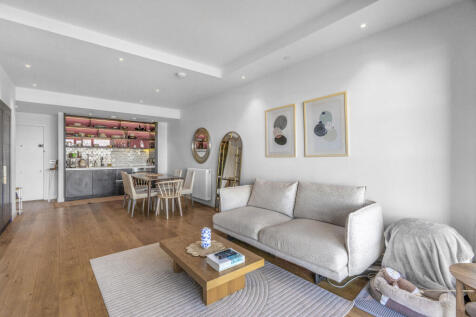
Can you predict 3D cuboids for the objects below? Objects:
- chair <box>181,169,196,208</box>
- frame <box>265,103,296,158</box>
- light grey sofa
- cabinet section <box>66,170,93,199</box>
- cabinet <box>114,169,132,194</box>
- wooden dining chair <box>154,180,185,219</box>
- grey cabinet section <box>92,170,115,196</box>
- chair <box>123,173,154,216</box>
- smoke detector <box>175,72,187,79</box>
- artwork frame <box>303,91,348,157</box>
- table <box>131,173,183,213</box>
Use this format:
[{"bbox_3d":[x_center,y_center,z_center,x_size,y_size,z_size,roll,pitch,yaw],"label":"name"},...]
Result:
[{"bbox_3d":[-1.333,0.721,5.021,0.550,0.890,0.460,-1,1,-39],"label":"chair"},{"bbox_3d":[0.692,-0.415,3.460,0.030,0.825,0.625,-1,1,-39],"label":"frame"},{"bbox_3d":[0.622,0.756,2.720,0.940,0.870,1.880,-1,1,-41],"label":"light grey sofa"},{"bbox_3d":[-4.634,0.713,6.177,0.604,0.735,0.580,0,0,-39],"label":"cabinet section"},{"bbox_3d":[-3.777,0.707,6.909,0.520,0.860,0.600,-1,1,-39],"label":"cabinet"},{"bbox_3d":[-1.410,0.805,4.312,0.500,0.740,0.540,0,1,38],"label":"wooden dining chair"},{"bbox_3d":[-4.169,0.712,6.560,0.600,0.735,0.580,0,0,-39],"label":"grey cabinet section"},{"bbox_3d":[-2.078,0.728,4.526,0.560,0.890,0.460,-1,1,-39],"label":"chair"},{"bbox_3d":[-0.966,-1.408,3.616,0.140,0.050,0.140,-1,1,-39],"label":"smoke detector"},{"bbox_3d":[1.179,-0.419,2.868,0.030,0.825,0.625,-1,1,-39],"label":"artwork frame"},{"bbox_3d":[-1.950,0.792,5.033,0.800,0.750,1.520,-1,1,-39],"label":"table"}]

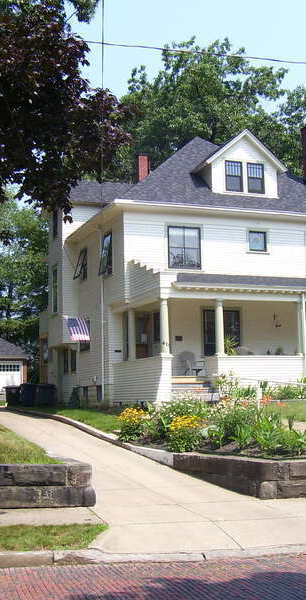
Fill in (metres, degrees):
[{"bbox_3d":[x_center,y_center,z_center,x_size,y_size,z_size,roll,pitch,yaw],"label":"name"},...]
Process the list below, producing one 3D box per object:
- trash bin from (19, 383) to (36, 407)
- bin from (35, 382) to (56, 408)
[{"bbox_3d":[-5.681,4.326,35.766,0.630,1.060,0.740,2,-8,-22],"label":"trash bin"},{"bbox_3d":[-4.795,4.272,35.366,0.660,1.060,0.760,2,-8,-22],"label":"bin"}]

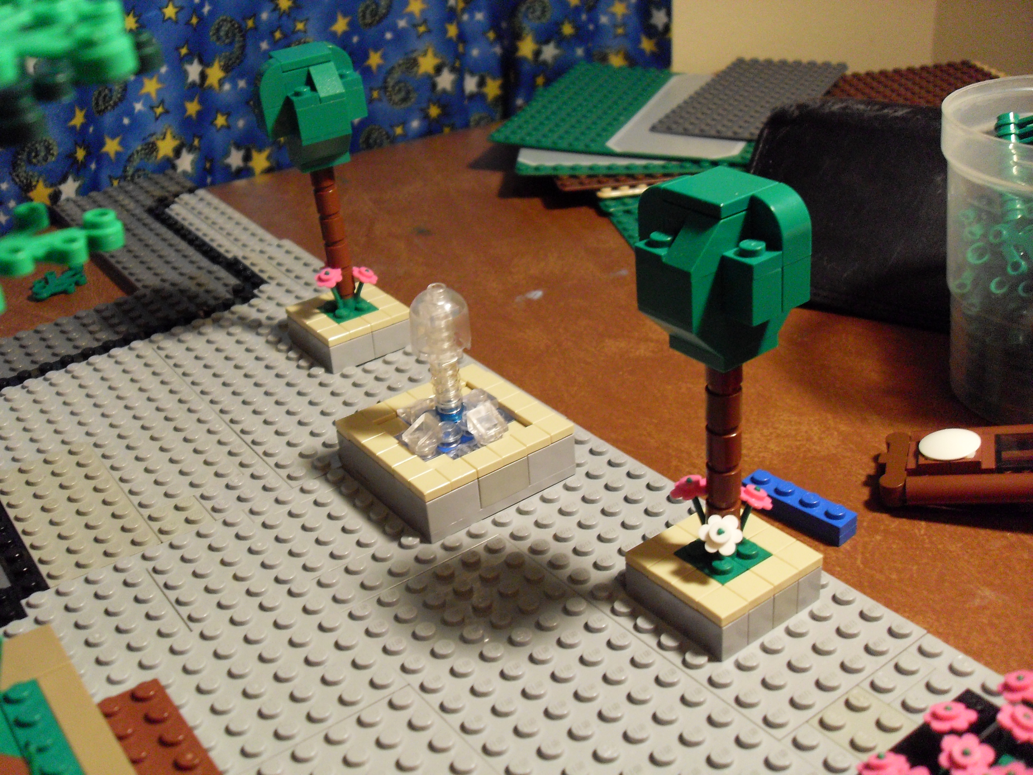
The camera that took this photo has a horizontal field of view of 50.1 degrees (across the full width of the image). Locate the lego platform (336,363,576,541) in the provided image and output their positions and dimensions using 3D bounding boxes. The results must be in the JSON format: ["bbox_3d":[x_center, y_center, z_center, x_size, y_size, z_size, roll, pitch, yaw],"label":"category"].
[{"bbox_3d":[-0.017,0.017,0.311,0.048,0.016,0.048,-23,34,-29],"label":"lego platform"}]

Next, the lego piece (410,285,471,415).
[{"bbox_3d":[-0.019,-0.010,0.297,0.016,0.038,0.016,-4,30,2],"label":"lego piece"}]

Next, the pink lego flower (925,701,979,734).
[{"bbox_3d":[0.081,0.061,0.205,0.010,0.004,0.010,-7,30,13],"label":"pink lego flower"}]

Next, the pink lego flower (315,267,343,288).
[{"bbox_3d":[-0.063,-0.037,0.373,0.009,0.003,0.009,12,61,24],"label":"pink lego flower"}]

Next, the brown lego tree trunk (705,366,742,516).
[{"bbox_3d":[0.045,0.012,0.244,0.008,0.048,0.008,-5,29,3],"label":"brown lego tree trunk"}]

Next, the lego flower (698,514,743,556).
[{"bbox_3d":[0.045,0.033,0.244,0.010,0.003,0.010,2,67,11],"label":"lego flower"}]

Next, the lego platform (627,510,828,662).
[{"bbox_3d":[0.049,0.044,0.261,0.032,0.013,0.032,-23,33,-29],"label":"lego platform"}]

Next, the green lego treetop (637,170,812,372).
[{"bbox_3d":[0.042,-0.024,0.224,0.032,0.035,0.032,-23,33,-29],"label":"green lego treetop"}]

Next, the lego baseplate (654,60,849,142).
[{"bbox_3d":[0.124,-0.151,0.575,0.064,0.005,0.128,13,35,27],"label":"lego baseplate"}]

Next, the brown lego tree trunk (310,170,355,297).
[{"bbox_3d":[-0.061,-0.053,0.370,0.008,0.048,0.008,-25,34,-28],"label":"brown lego tree trunk"}]

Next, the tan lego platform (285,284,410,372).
[{"bbox_3d":[-0.058,-0.022,0.389,0.032,0.013,0.032,-23,35,-29],"label":"tan lego platform"}]

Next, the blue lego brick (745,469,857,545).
[{"bbox_3d":[0.078,0.033,0.306,0.008,0.008,0.032,-28,37,-34],"label":"blue lego brick"}]

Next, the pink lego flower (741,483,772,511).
[{"bbox_3d":[0.055,0.025,0.253,0.009,0.003,0.009,13,21,-25],"label":"pink lego flower"}]

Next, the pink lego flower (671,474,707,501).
[{"bbox_3d":[0.041,0.023,0.257,0.009,0.003,0.009,-28,8,-34],"label":"pink lego flower"}]

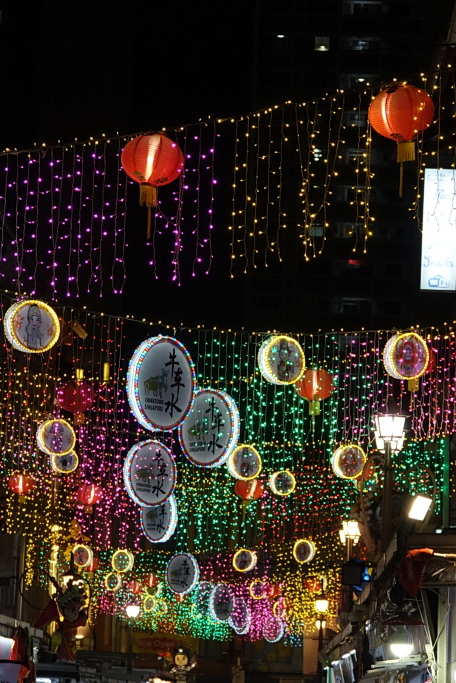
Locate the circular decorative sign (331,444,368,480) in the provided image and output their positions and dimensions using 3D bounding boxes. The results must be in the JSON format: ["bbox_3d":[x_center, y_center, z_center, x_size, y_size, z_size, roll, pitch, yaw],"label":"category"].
[{"bbox_3d":[2.099,2.099,68.600,0.600,0.600,0.170,3,-6,-25],"label":"circular decorative sign"}]

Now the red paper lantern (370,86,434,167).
[{"bbox_3d":[1.329,-1.671,30.300,0.500,0.590,0.500,0,-5,3],"label":"red paper lantern"}]

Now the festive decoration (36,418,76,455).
[{"bbox_3d":[-2.841,1.590,65.500,0.600,0.600,0.170,2,-6,-23],"label":"festive decoration"}]

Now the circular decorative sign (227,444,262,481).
[{"bbox_3d":[0.203,1.487,48.600,0.430,0.430,0.120,5,-6,-30],"label":"circular decorative sign"}]

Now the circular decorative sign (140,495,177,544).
[{"bbox_3d":[-0.996,2.538,57.500,0.105,0.800,0.800,5,-7,-40],"label":"circular decorative sign"}]

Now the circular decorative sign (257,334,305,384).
[{"bbox_3d":[0.475,0.170,34.800,0.420,0.420,0.110,4,-7,-36],"label":"circular decorative sign"}]

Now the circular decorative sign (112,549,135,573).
[{"bbox_3d":[-2.606,5.486,98.600,0.540,0.540,0.150,-4,-7,34],"label":"circular decorative sign"}]

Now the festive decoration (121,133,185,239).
[{"bbox_3d":[-0.666,-1.368,34.900,0.556,0.940,0.556,0,-6,0],"label":"festive decoration"}]

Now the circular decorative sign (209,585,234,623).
[{"bbox_3d":[-0.219,8.212,123.700,0.140,1.120,1.120,-4,-7,38],"label":"circular decorative sign"}]

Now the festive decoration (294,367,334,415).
[{"bbox_3d":[1.094,0.626,50.000,0.500,0.600,0.500,0,-5,1],"label":"festive decoration"}]

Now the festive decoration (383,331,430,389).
[{"bbox_3d":[2.073,0.197,45.800,0.540,0.580,0.150,4,-7,-35],"label":"festive decoration"}]

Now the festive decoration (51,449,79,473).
[{"bbox_3d":[-2.721,1.997,65.800,0.430,0.430,0.120,4,-5,-20],"label":"festive decoration"}]

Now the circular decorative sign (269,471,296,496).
[{"bbox_3d":[0.930,2.424,67.500,0.430,0.430,0.120,5,-6,-30],"label":"circular decorative sign"}]

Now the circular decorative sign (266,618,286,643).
[{"bbox_3d":[1.599,9.889,136.000,0.960,0.960,0.160,-5,-7,42],"label":"circular decorative sign"}]

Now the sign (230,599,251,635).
[{"bbox_3d":[0.385,8.833,127.000,0.140,1.120,1.120,4,-7,-38],"label":"sign"}]

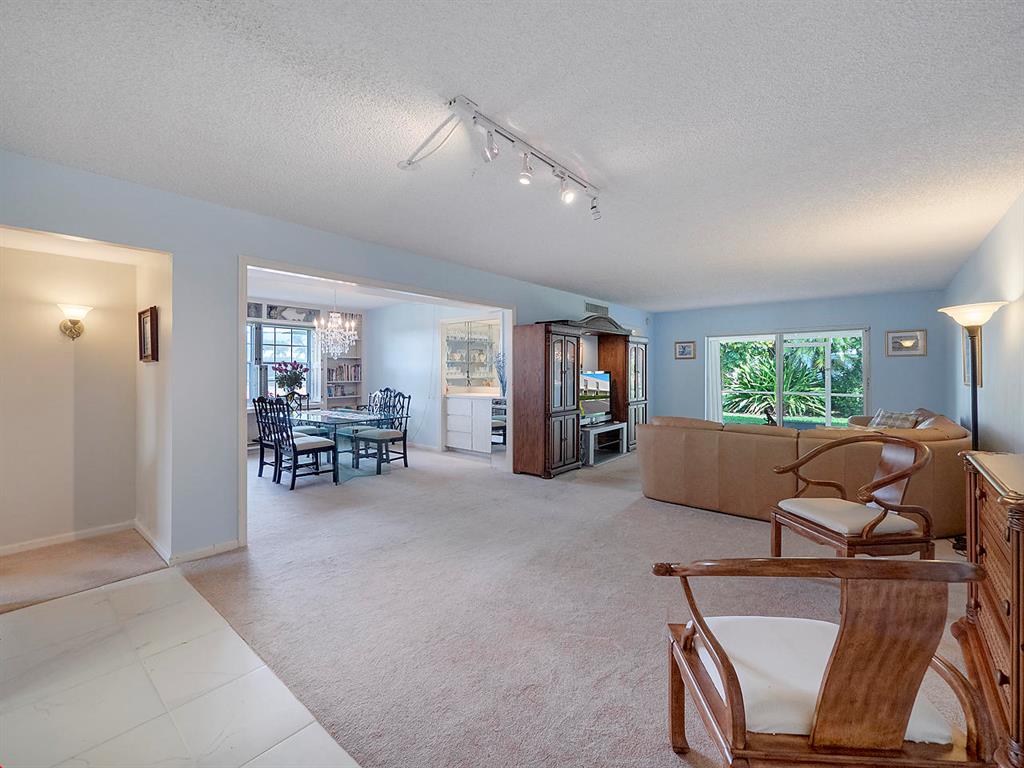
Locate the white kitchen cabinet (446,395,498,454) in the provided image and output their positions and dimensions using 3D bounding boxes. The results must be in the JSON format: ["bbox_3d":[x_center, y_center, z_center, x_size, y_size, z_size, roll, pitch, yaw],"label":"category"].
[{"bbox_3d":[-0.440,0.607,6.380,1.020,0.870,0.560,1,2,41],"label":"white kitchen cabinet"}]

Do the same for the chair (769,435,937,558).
[{"bbox_3d":[1.950,0.757,2.398,0.570,0.890,0.630,0,1,-6],"label":"chair"}]

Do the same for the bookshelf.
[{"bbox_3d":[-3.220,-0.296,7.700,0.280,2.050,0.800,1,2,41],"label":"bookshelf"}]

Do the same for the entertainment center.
[{"bbox_3d":[1.164,0.081,6.116,0.570,2.000,2.800,1,2,41],"label":"entertainment center"}]

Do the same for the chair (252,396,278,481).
[{"bbox_3d":[-2.844,0.650,5.136,0.520,1.000,0.560,1,2,40],"label":"chair"}]

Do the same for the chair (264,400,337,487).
[{"bbox_3d":[-2.370,0.637,4.690,0.530,0.980,0.560,1,2,41],"label":"chair"}]

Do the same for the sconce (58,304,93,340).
[{"bbox_3d":[-3.248,-0.457,3.079,0.190,0.265,0.180,1,2,40],"label":"sconce"}]

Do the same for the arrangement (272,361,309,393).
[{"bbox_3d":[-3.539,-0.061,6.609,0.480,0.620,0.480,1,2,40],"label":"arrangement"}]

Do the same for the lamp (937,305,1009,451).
[{"bbox_3d":[3.471,0.280,3.104,0.345,1.730,0.345,1,2,40],"label":"lamp"}]

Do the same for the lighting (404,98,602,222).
[{"bbox_3d":[-0.097,-1.142,2.448,0.740,0.195,1.240,1,2,42],"label":"lighting"}]

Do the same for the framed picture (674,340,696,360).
[{"bbox_3d":[3.487,-0.666,8.313,0.420,0.360,0.030,1,2,40],"label":"framed picture"}]

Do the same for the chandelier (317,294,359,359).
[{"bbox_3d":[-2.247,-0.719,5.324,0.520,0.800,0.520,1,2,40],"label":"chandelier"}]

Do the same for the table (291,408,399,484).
[{"bbox_3d":[-2.290,0.773,5.291,1.930,0.740,0.960,1,2,40],"label":"table"}]

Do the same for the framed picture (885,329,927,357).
[{"bbox_3d":[5.820,-0.599,6.120,0.460,0.380,0.030,1,1,40],"label":"framed picture"}]

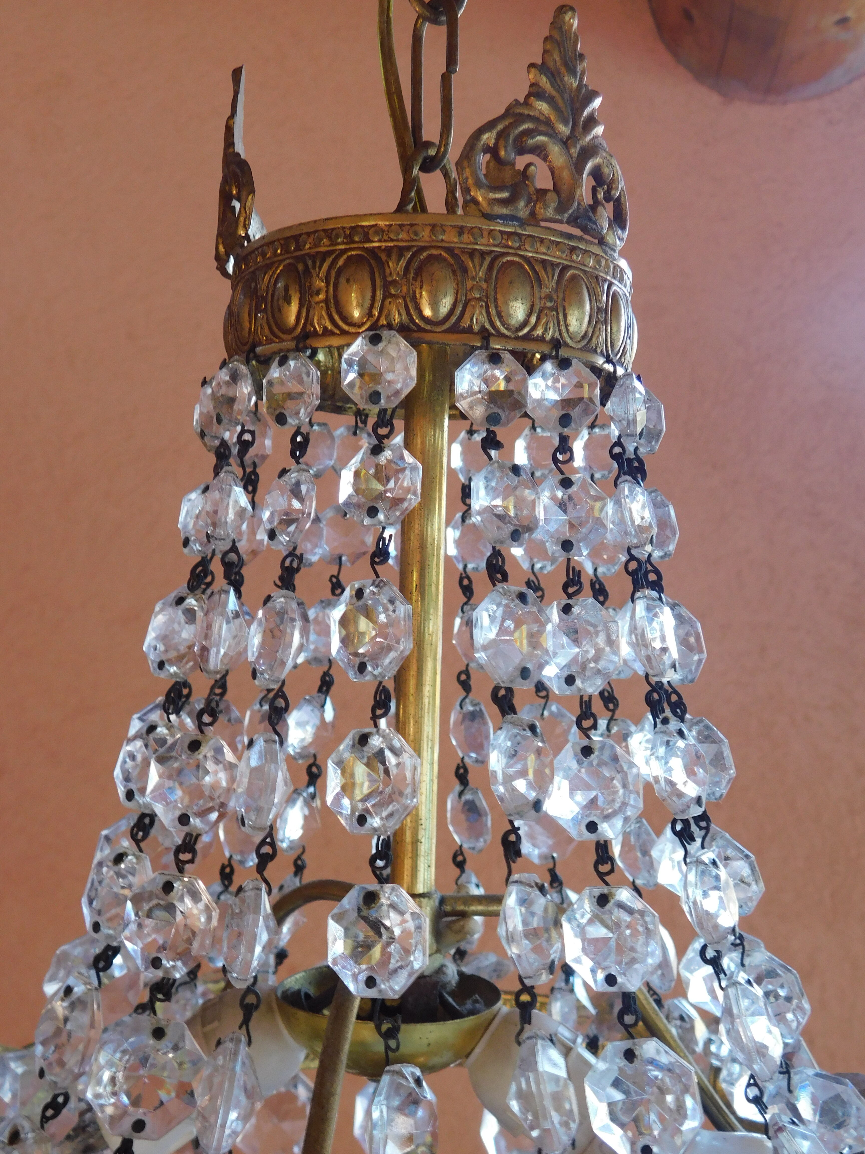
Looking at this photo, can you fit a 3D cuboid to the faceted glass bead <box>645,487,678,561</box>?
[{"bbox_3d":[0.046,-0.011,0.256,0.007,0.015,0.015,-4,-4,-41],"label":"faceted glass bead"}]

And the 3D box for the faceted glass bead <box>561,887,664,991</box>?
[{"bbox_3d":[0.032,0.065,0.216,0.018,0.018,0.010,-10,-13,26],"label":"faceted glass bead"}]

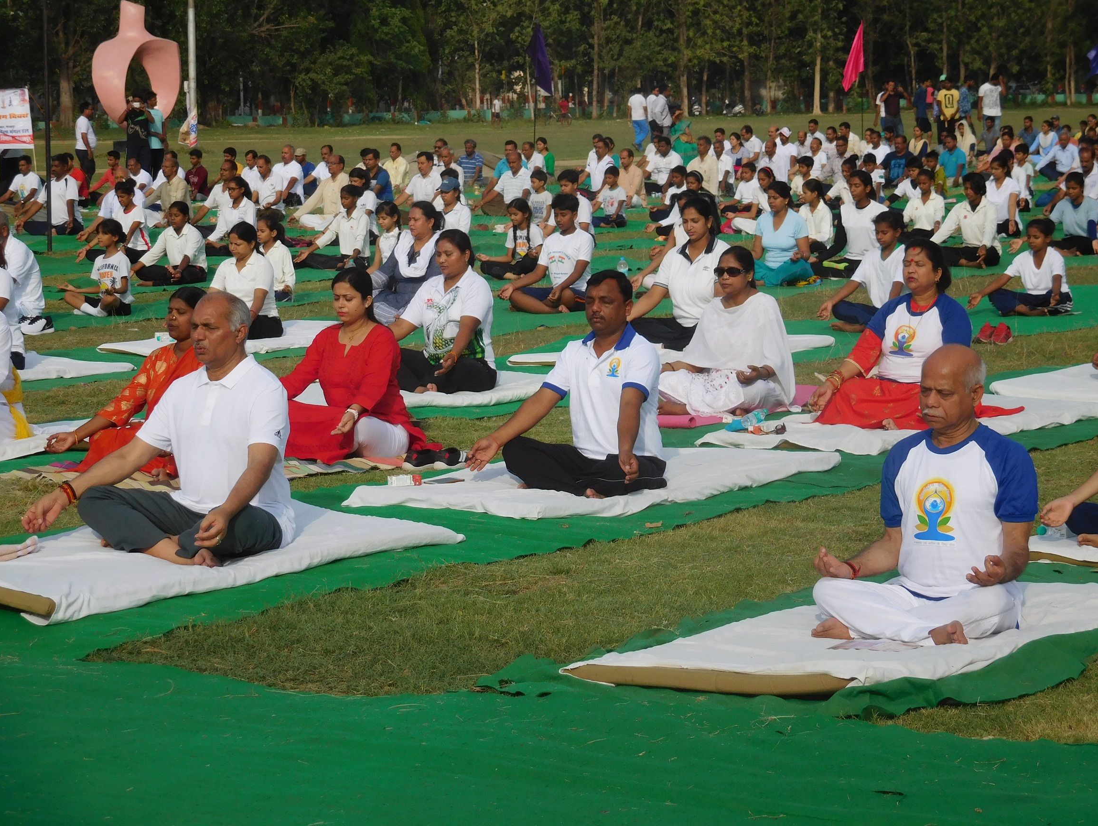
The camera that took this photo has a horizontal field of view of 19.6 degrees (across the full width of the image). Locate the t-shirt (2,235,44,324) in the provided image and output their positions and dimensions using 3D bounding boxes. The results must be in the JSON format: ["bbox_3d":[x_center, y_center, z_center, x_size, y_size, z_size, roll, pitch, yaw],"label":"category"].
[{"bbox_3d":[-3.829,-0.950,22.600,0.450,0.620,0.310,4,8,42],"label":"t-shirt"}]

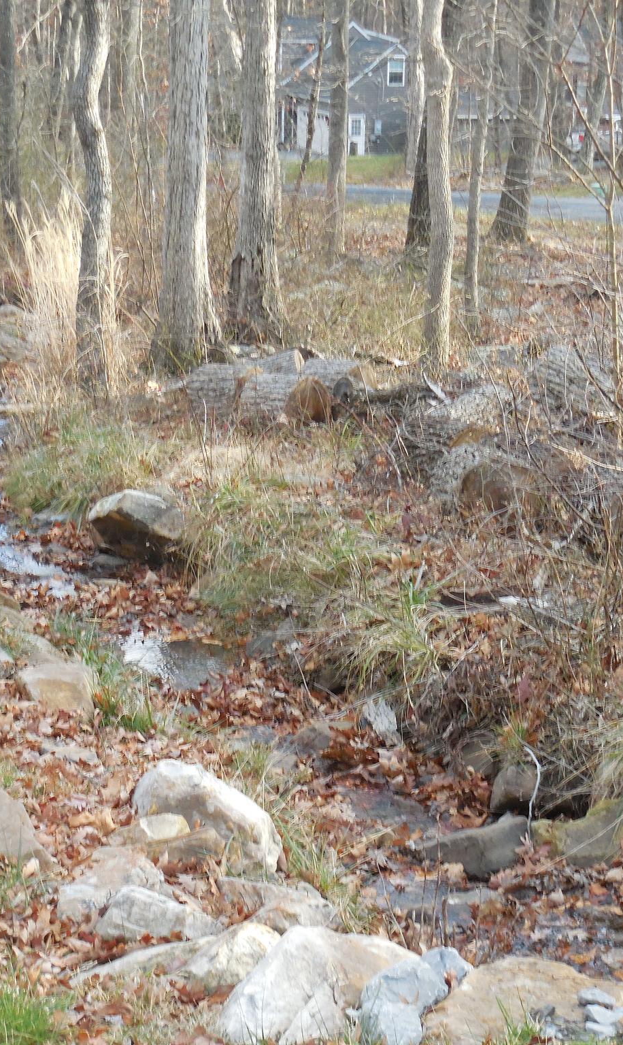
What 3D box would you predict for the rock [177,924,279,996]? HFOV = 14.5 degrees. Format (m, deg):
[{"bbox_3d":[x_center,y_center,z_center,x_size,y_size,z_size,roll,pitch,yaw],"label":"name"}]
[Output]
[{"bbox_3d":[-0.246,1.340,7.500,0.340,0.200,0.290,-3,10,-15],"label":"rock"}]

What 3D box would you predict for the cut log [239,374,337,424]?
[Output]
[{"bbox_3d":[-0.173,-0.874,17.300,0.600,0.330,0.340,8,14,34],"label":"cut log"}]

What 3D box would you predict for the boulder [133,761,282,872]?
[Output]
[{"bbox_3d":[-0.421,1.170,9.700,0.580,0.360,0.400,4,12,20],"label":"boulder"}]

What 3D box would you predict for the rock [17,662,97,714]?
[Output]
[{"bbox_3d":[-1.159,0.762,11.200,0.360,0.180,0.300,0,12,0],"label":"rock"}]

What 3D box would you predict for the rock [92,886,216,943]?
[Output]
[{"bbox_3d":[-0.493,1.245,7.800,0.390,0.170,0.250,3,10,15],"label":"rock"}]

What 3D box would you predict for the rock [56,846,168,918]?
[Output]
[{"bbox_3d":[-0.657,1.185,8.100,0.360,0.190,0.310,2,10,10],"label":"rock"}]

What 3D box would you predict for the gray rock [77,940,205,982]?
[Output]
[{"bbox_3d":[-0.574,1.542,8.600,0.470,0.150,0.280,0,12,0],"label":"gray rock"}]

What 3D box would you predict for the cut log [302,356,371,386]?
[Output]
[{"bbox_3d":[0.200,-1.069,18.000,0.550,0.310,0.320,7,13,29],"label":"cut log"}]

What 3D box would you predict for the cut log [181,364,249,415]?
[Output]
[{"bbox_3d":[-0.655,-0.948,17.600,0.500,0.350,0.360,6,13,27],"label":"cut log"}]

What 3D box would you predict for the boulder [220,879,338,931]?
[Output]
[{"bbox_3d":[-0.103,1.252,8.000,0.390,0.180,0.300,2,10,10],"label":"boulder"}]

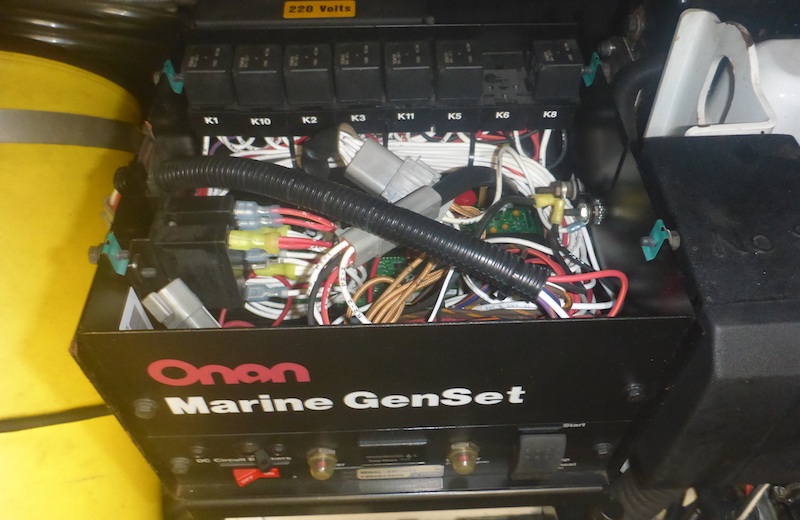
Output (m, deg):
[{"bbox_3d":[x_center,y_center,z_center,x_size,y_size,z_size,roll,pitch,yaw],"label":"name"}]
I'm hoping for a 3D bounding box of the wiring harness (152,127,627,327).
[{"bbox_3d":[-0.011,-0.023,0.391,0.250,0.090,0.185,-1,49,-1],"label":"wiring harness"}]

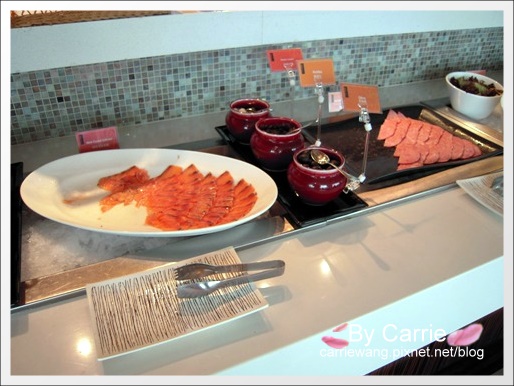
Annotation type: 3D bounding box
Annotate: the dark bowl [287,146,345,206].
[{"bbox_3d":[0.152,-0.036,1.051,0.152,0.110,0.152,2,35,-1],"label":"dark bowl"}]

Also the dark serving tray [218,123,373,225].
[{"bbox_3d":[0.075,-0.078,1.198,0.213,0.022,0.550,-13,37,-20],"label":"dark serving tray"}]

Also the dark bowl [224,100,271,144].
[{"bbox_3d":[-0.024,-0.218,1.304,0.146,0.109,0.146,2,35,-1],"label":"dark bowl"}]

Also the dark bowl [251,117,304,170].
[{"bbox_3d":[0.059,-0.131,1.173,0.153,0.118,0.153,2,35,-1],"label":"dark bowl"}]

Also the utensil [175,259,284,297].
[{"bbox_3d":[-0.049,0.163,0.826,0.216,0.039,0.060,-6,35,-12],"label":"utensil"}]

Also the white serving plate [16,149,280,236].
[{"bbox_3d":[-0.261,0.001,1.045,0.632,0.047,0.373,5,35,3],"label":"white serving plate"}]

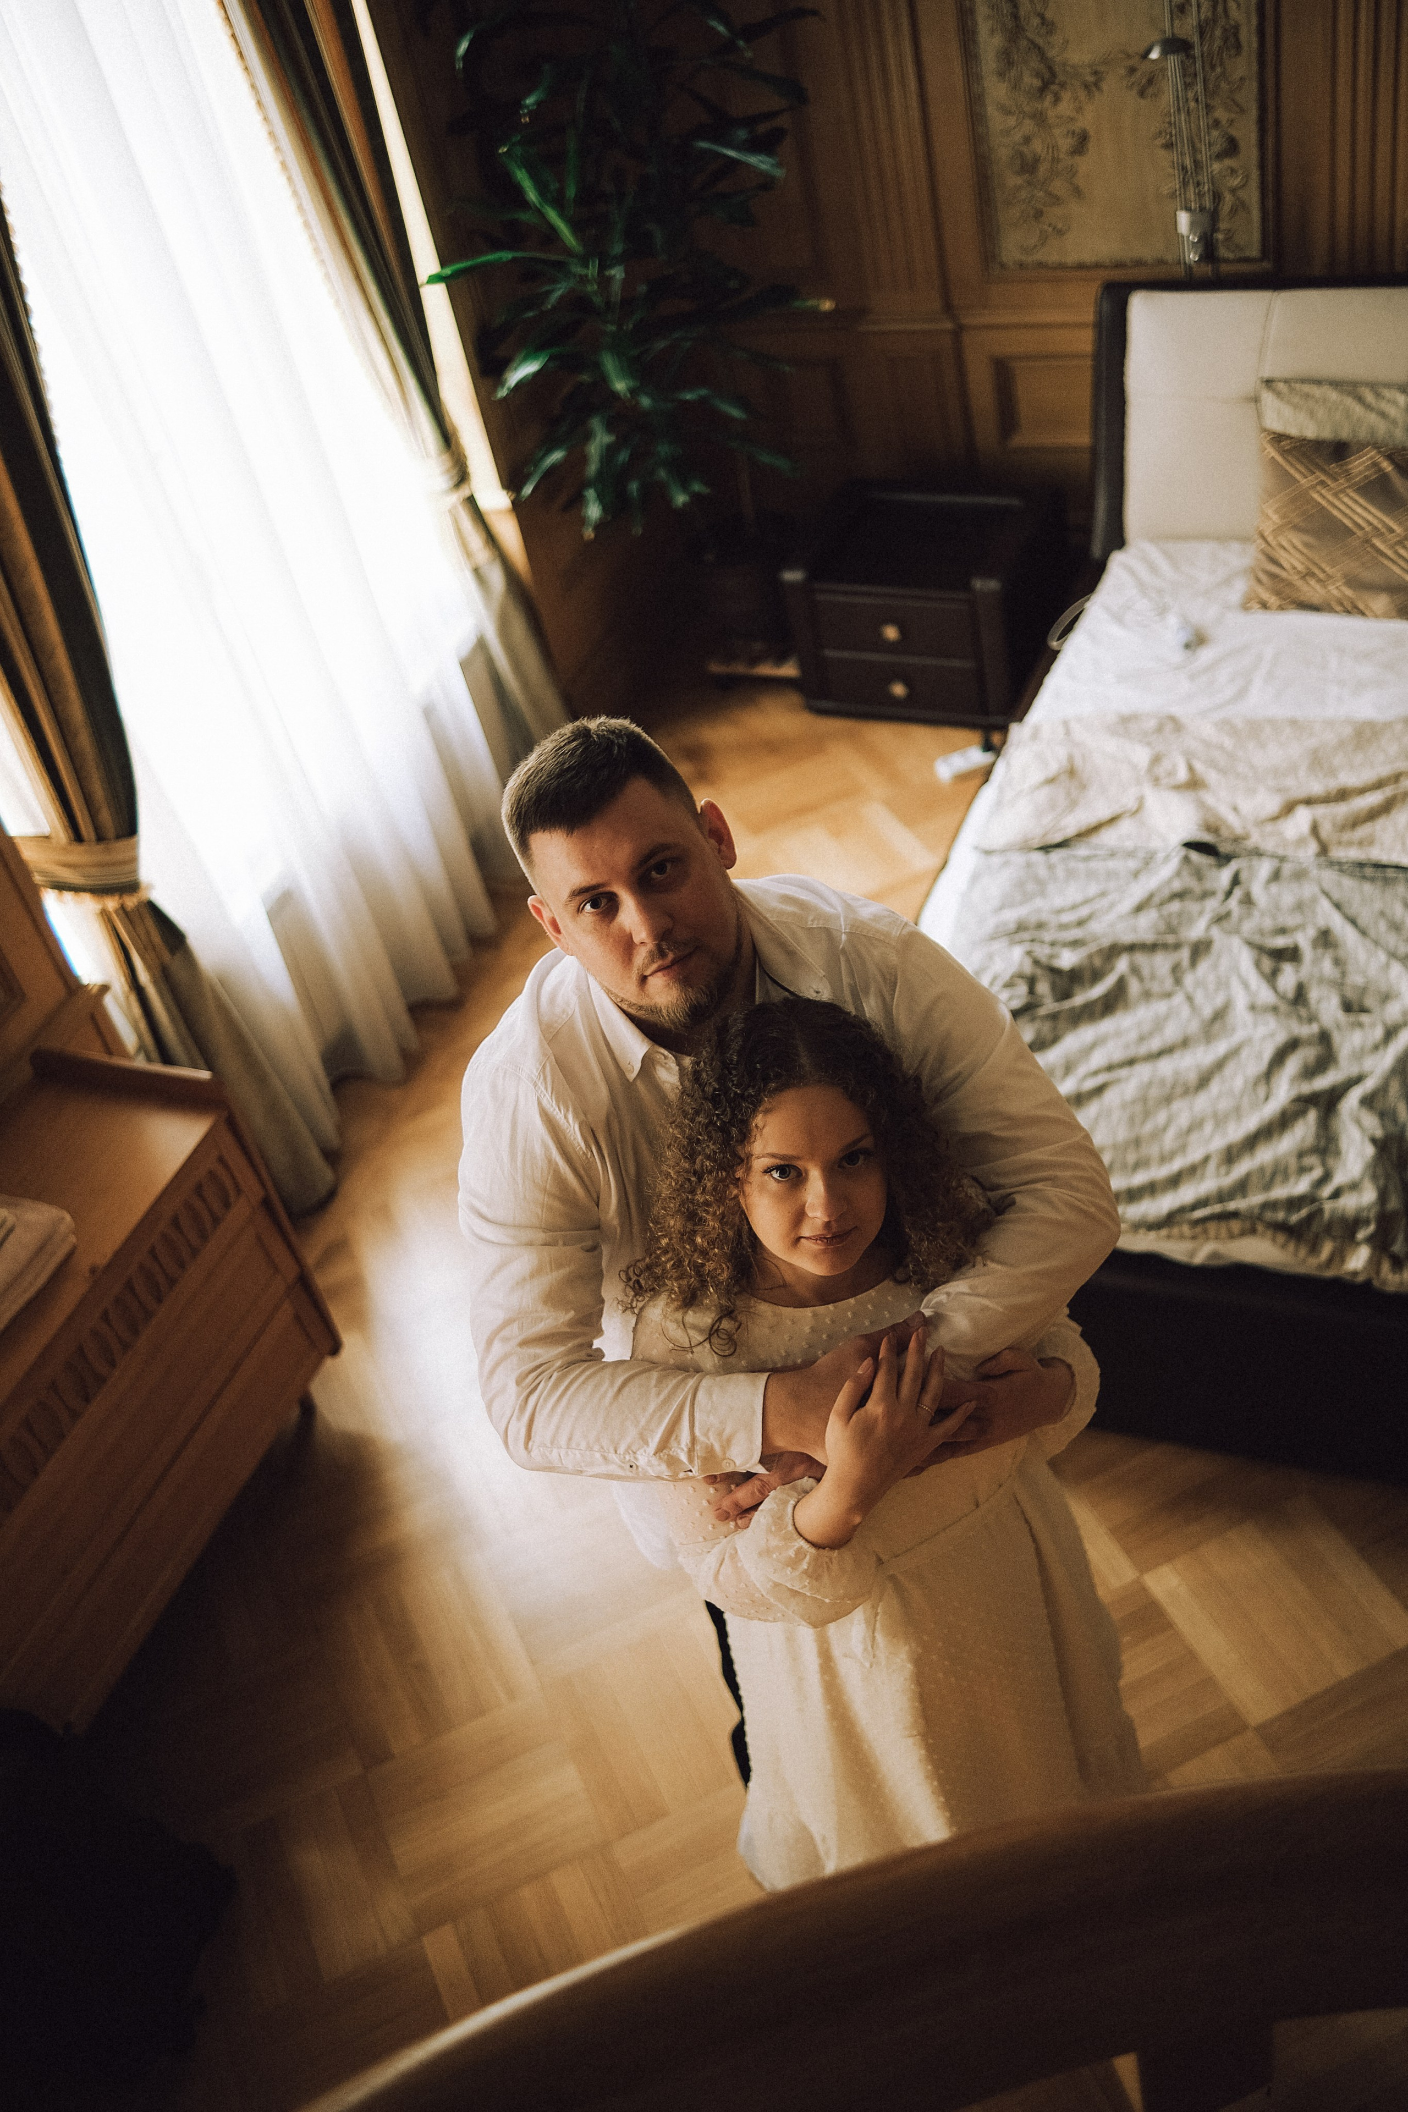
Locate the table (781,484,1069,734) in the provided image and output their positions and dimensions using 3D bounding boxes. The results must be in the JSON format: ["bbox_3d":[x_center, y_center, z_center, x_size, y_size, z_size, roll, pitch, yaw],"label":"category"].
[{"bbox_3d":[0.531,-1.052,4.817,0.524,0.401,0.428,9,46,25],"label":"table"}]

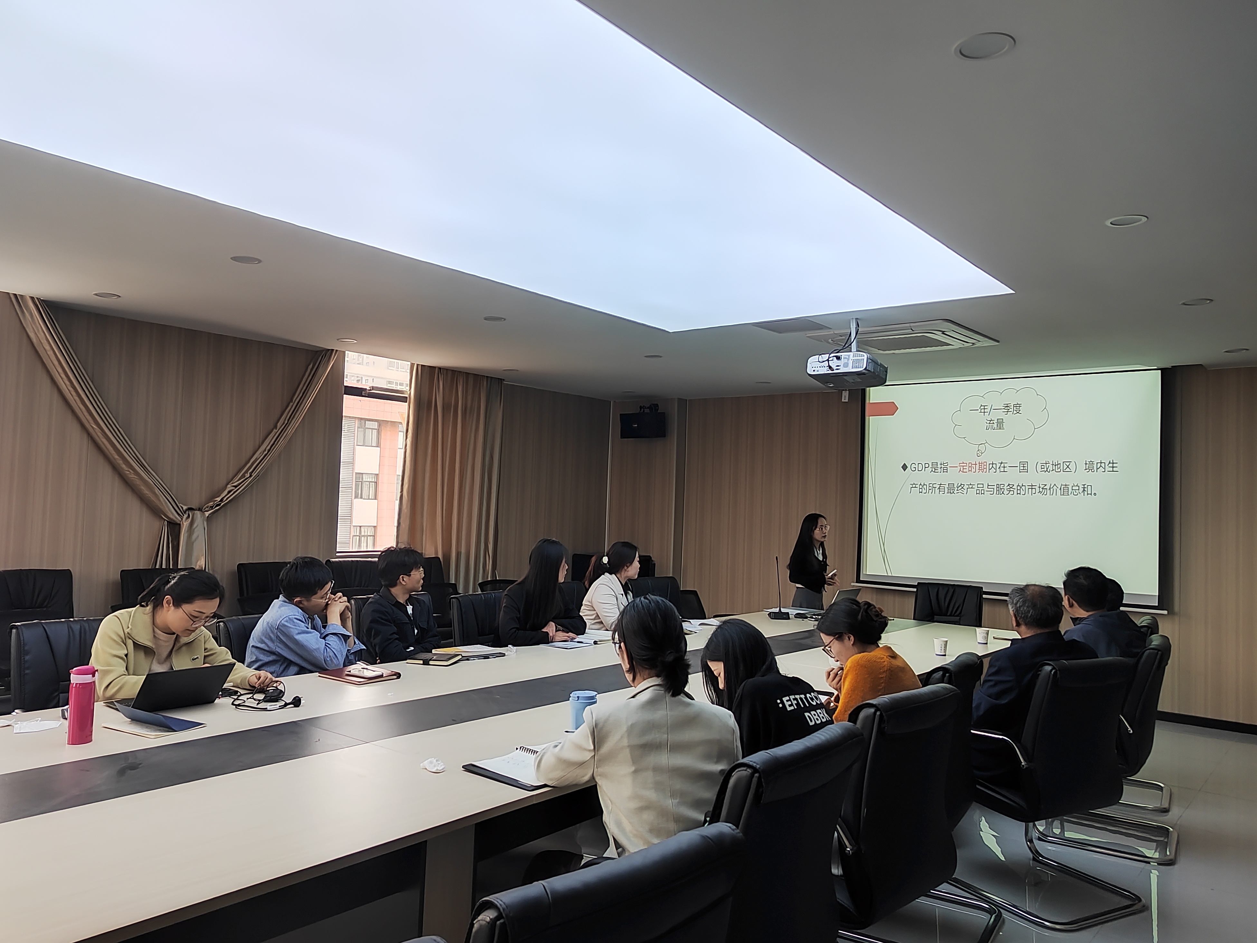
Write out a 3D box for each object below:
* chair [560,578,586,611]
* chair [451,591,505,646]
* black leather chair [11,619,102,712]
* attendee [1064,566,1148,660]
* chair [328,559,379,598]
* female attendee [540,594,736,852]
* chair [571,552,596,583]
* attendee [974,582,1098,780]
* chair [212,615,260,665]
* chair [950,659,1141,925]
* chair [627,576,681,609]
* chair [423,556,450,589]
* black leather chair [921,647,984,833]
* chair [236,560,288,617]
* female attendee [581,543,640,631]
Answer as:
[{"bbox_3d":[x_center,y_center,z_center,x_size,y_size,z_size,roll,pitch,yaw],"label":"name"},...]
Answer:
[{"bbox_3d":[-0.312,1.329,6.469,0.620,1.010,0.580,0,-3,37],"label":"chair"},{"bbox_3d":[-0.690,1.221,5.387,0.620,0.965,0.570,1,-3,34],"label":"chair"},{"bbox_3d":[-2.273,1.174,3.995,0.620,1.010,0.580,1,-2,35],"label":"black leather chair"},{"bbox_3d":[2.274,1.135,4.723,0.530,1.290,0.740,3,-2,-17],"label":"attendee"},{"bbox_3d":[-2.168,1.297,7.800,0.620,1.030,0.580,0,-3,36],"label":"chair"},{"bbox_3d":[0.013,0.971,2.498,0.530,1.280,0.670,3,-2,-13],"label":"female attendee"},{"bbox_3d":[-0.372,1.351,9.141,0.600,1.000,0.640,1,-2,14],"label":"chair"},{"bbox_3d":[1.682,1.170,4.134,0.530,1.300,0.780,3,-2,-19],"label":"attendee"},{"bbox_3d":[-1.460,1.144,4.003,0.620,0.965,0.570,1,-2,32],"label":"chair"},{"bbox_3d":[1.713,1.233,3.761,0.620,0.980,0.650,3,-2,-28],"label":"chair"},{"bbox_3d":[0.374,1.312,6.878,0.620,0.965,0.570,0,-3,36],"label":"chair"},{"bbox_3d":[-1.752,1.329,8.312,0.620,1.030,0.580,0,-3,39],"label":"chair"},{"bbox_3d":[1.070,1.213,3.496,0.620,0.965,0.570,1,-2,30],"label":"black leather chair"},{"bbox_3d":[-2.679,1.257,7.173,0.620,1.030,0.580,0,-3,36],"label":"chair"},{"bbox_3d":[-0.023,1.189,6.475,0.720,1.310,0.500,1,-2,14],"label":"female attendee"}]

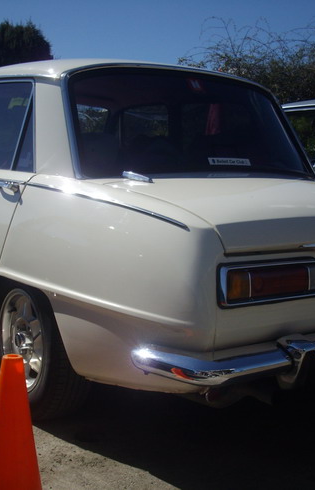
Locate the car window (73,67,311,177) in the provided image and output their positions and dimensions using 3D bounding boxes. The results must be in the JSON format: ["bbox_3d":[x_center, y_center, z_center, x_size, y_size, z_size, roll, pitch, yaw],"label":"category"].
[{"bbox_3d":[0.176,-0.471,2.716,1.140,0.435,0.120,-4,-22,-36],"label":"car window"}]

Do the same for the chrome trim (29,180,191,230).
[{"bbox_3d":[-0.187,-0.137,2.068,0.040,0.045,0.812,-5,15,-40],"label":"chrome trim"}]

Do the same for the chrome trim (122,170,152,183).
[{"bbox_3d":[-0.065,-0.222,2.320,0.030,0.025,0.175,-4,16,-36],"label":"chrome trim"}]

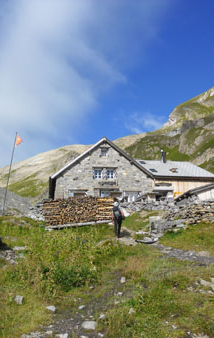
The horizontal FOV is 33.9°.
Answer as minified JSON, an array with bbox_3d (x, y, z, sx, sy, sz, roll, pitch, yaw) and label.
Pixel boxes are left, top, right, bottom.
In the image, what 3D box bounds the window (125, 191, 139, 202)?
[{"bbox_3d":[2.337,2.623,33.500,1.300,1.170,0.200,1,-20,-4],"label":"window"}]

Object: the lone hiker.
[{"bbox_3d":[0.492,2.355,16.000,0.520,1.730,0.480,0,-20,0],"label":"lone hiker"}]

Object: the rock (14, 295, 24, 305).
[{"bbox_3d":[-1.370,2.052,5.500,0.155,0.140,0.140,0,-20,0],"label":"rock"}]

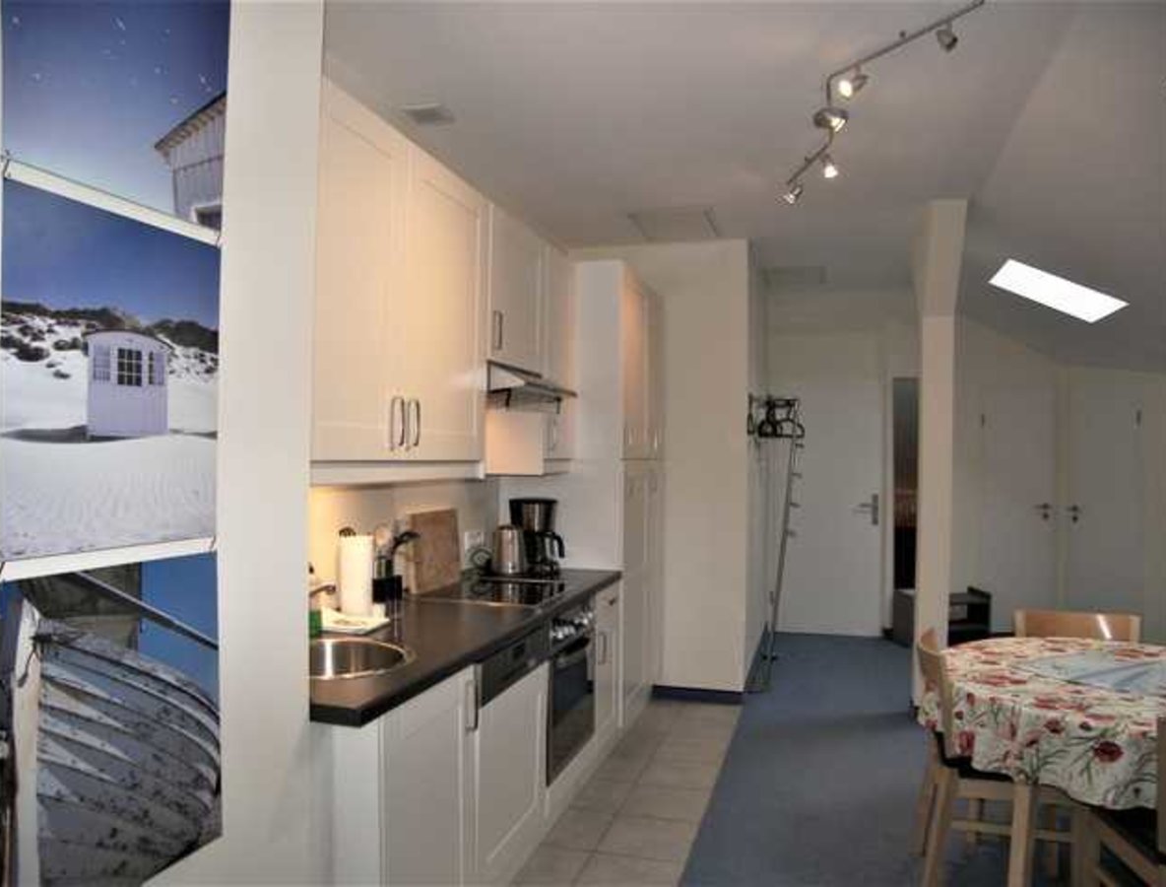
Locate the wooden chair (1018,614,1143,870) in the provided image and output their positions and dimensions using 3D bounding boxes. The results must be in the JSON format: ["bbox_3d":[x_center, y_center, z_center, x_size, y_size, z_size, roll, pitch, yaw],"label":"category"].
[{"bbox_3d":[1.853,1.064,2.973,0.440,0.840,0.500,0,-1,18],"label":"wooden chair"}]

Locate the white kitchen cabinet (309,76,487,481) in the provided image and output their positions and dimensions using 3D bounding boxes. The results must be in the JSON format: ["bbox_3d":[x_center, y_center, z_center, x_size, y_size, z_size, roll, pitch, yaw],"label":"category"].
[{"bbox_3d":[-0.685,-0.413,2.533,0.375,0.964,1.090,0,-1,18],"label":"white kitchen cabinet"}]

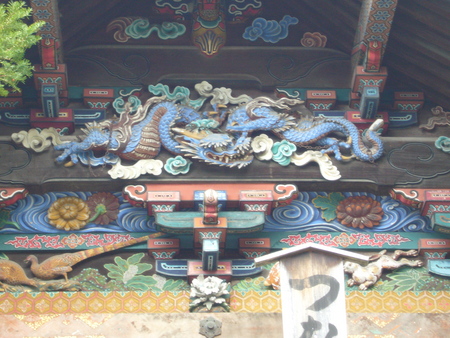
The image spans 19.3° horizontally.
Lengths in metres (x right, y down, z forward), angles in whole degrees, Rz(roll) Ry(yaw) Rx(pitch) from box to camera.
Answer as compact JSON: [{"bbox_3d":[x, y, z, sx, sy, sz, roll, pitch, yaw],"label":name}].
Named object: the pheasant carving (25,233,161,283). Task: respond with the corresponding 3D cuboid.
[{"bbox_3d":[-0.823,0.554,8.300,0.860,0.270,0.200,0,-30,-3],"label":"pheasant carving"}]

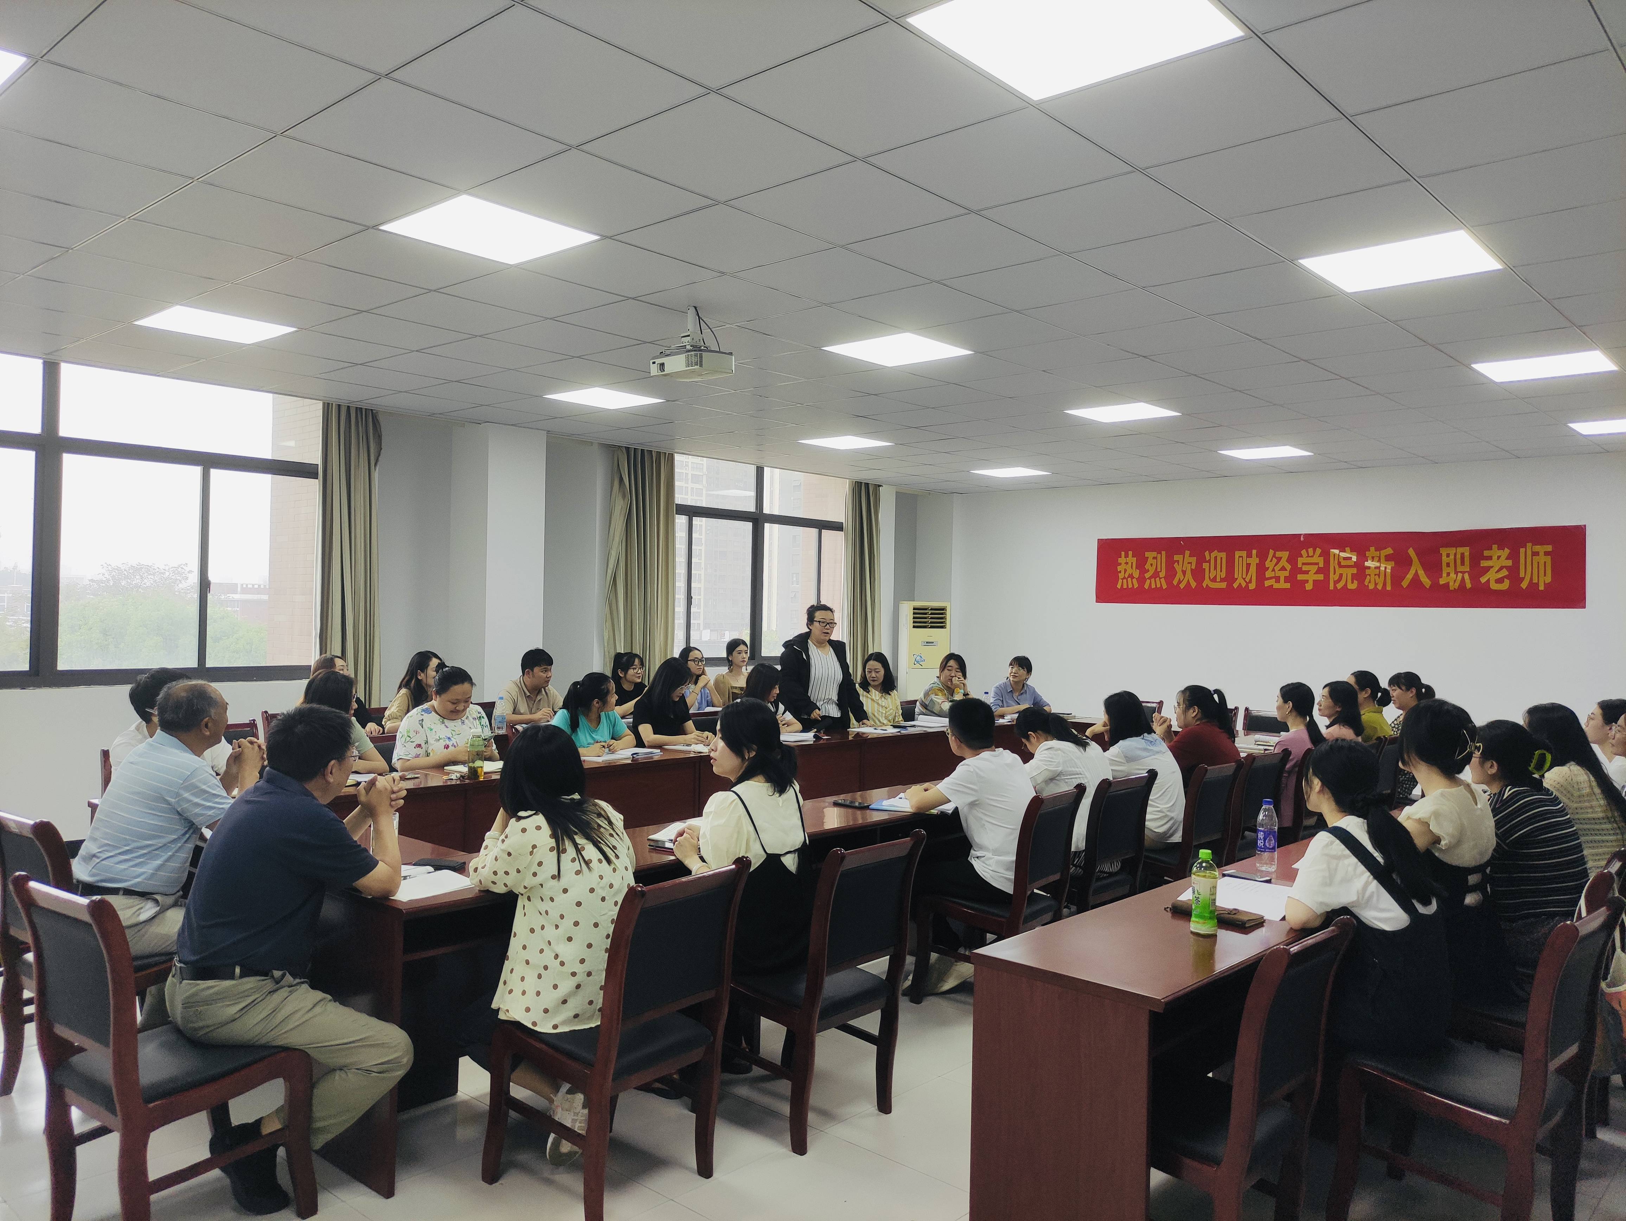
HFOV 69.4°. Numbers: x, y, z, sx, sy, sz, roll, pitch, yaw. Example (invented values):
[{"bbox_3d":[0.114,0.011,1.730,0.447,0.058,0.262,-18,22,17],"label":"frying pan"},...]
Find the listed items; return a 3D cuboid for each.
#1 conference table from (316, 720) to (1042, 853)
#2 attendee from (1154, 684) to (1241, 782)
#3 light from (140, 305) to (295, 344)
[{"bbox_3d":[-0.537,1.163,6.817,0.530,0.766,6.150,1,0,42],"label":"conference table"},{"bbox_3d":[1.979,0.993,6.170,0.720,1.210,0.500,1,0,42],"label":"attendee"},{"bbox_3d":[-2.944,-1.411,5.797,0.590,0.040,0.590,1,0,42],"label":"light"}]

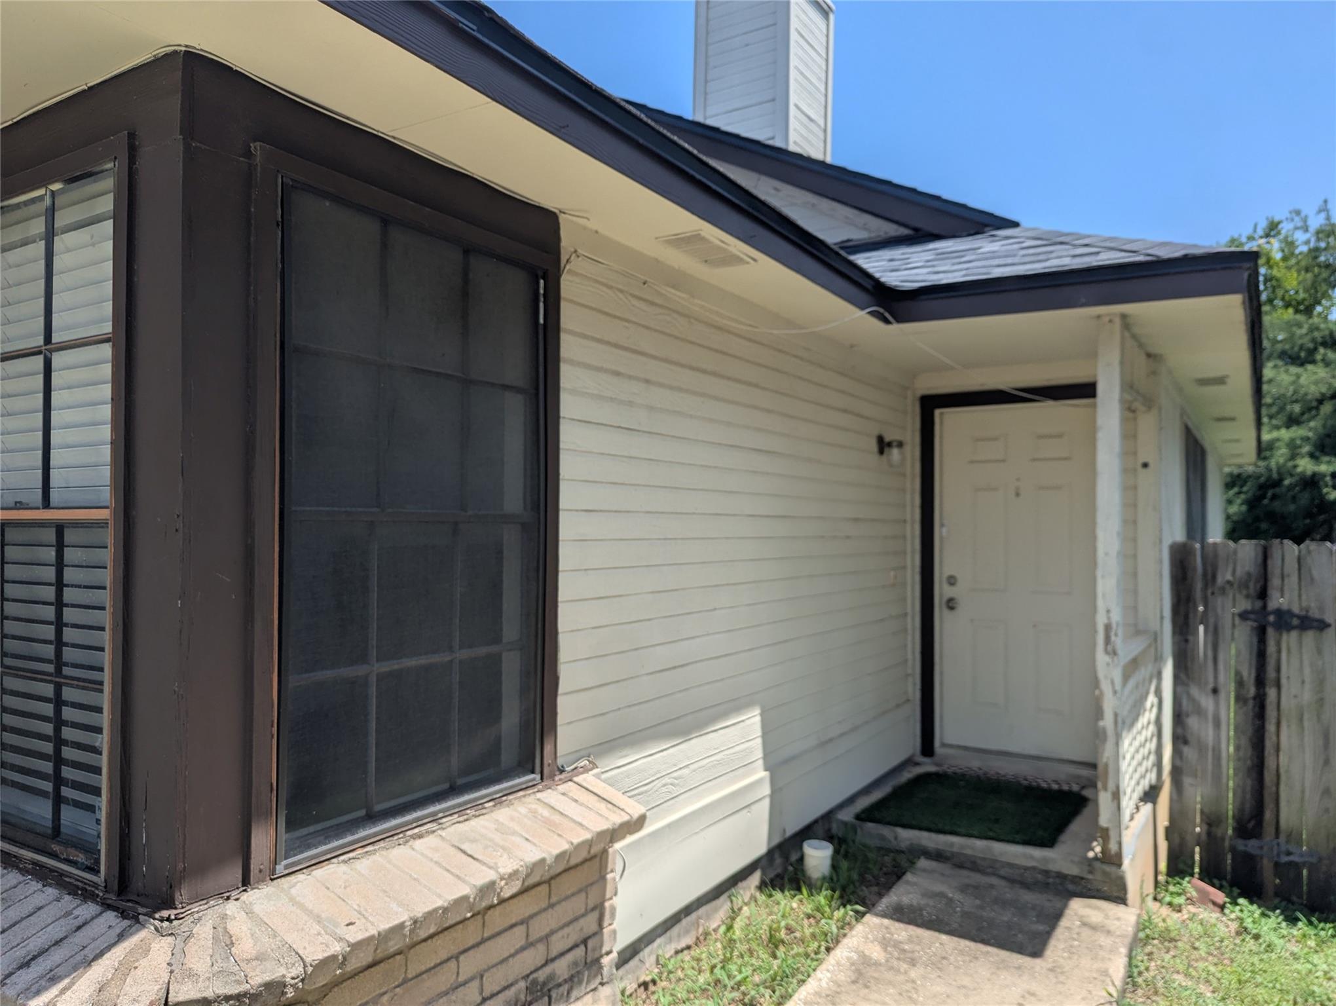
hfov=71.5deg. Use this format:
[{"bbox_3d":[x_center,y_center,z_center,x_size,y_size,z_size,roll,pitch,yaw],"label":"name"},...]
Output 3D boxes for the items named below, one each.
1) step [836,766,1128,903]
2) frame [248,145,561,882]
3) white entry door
[{"bbox_3d":[1.695,1.613,4.705,1.270,0.150,1.270,-1,-2,33],"label":"step"},{"bbox_3d":[-0.625,0.021,2.372,0.080,1.540,1.000,-1,-2,33],"label":"frame"},{"bbox_3d":[2.062,0.446,5.419,0.914,2.035,0.050,-1,-2,33],"label":"white entry door"}]

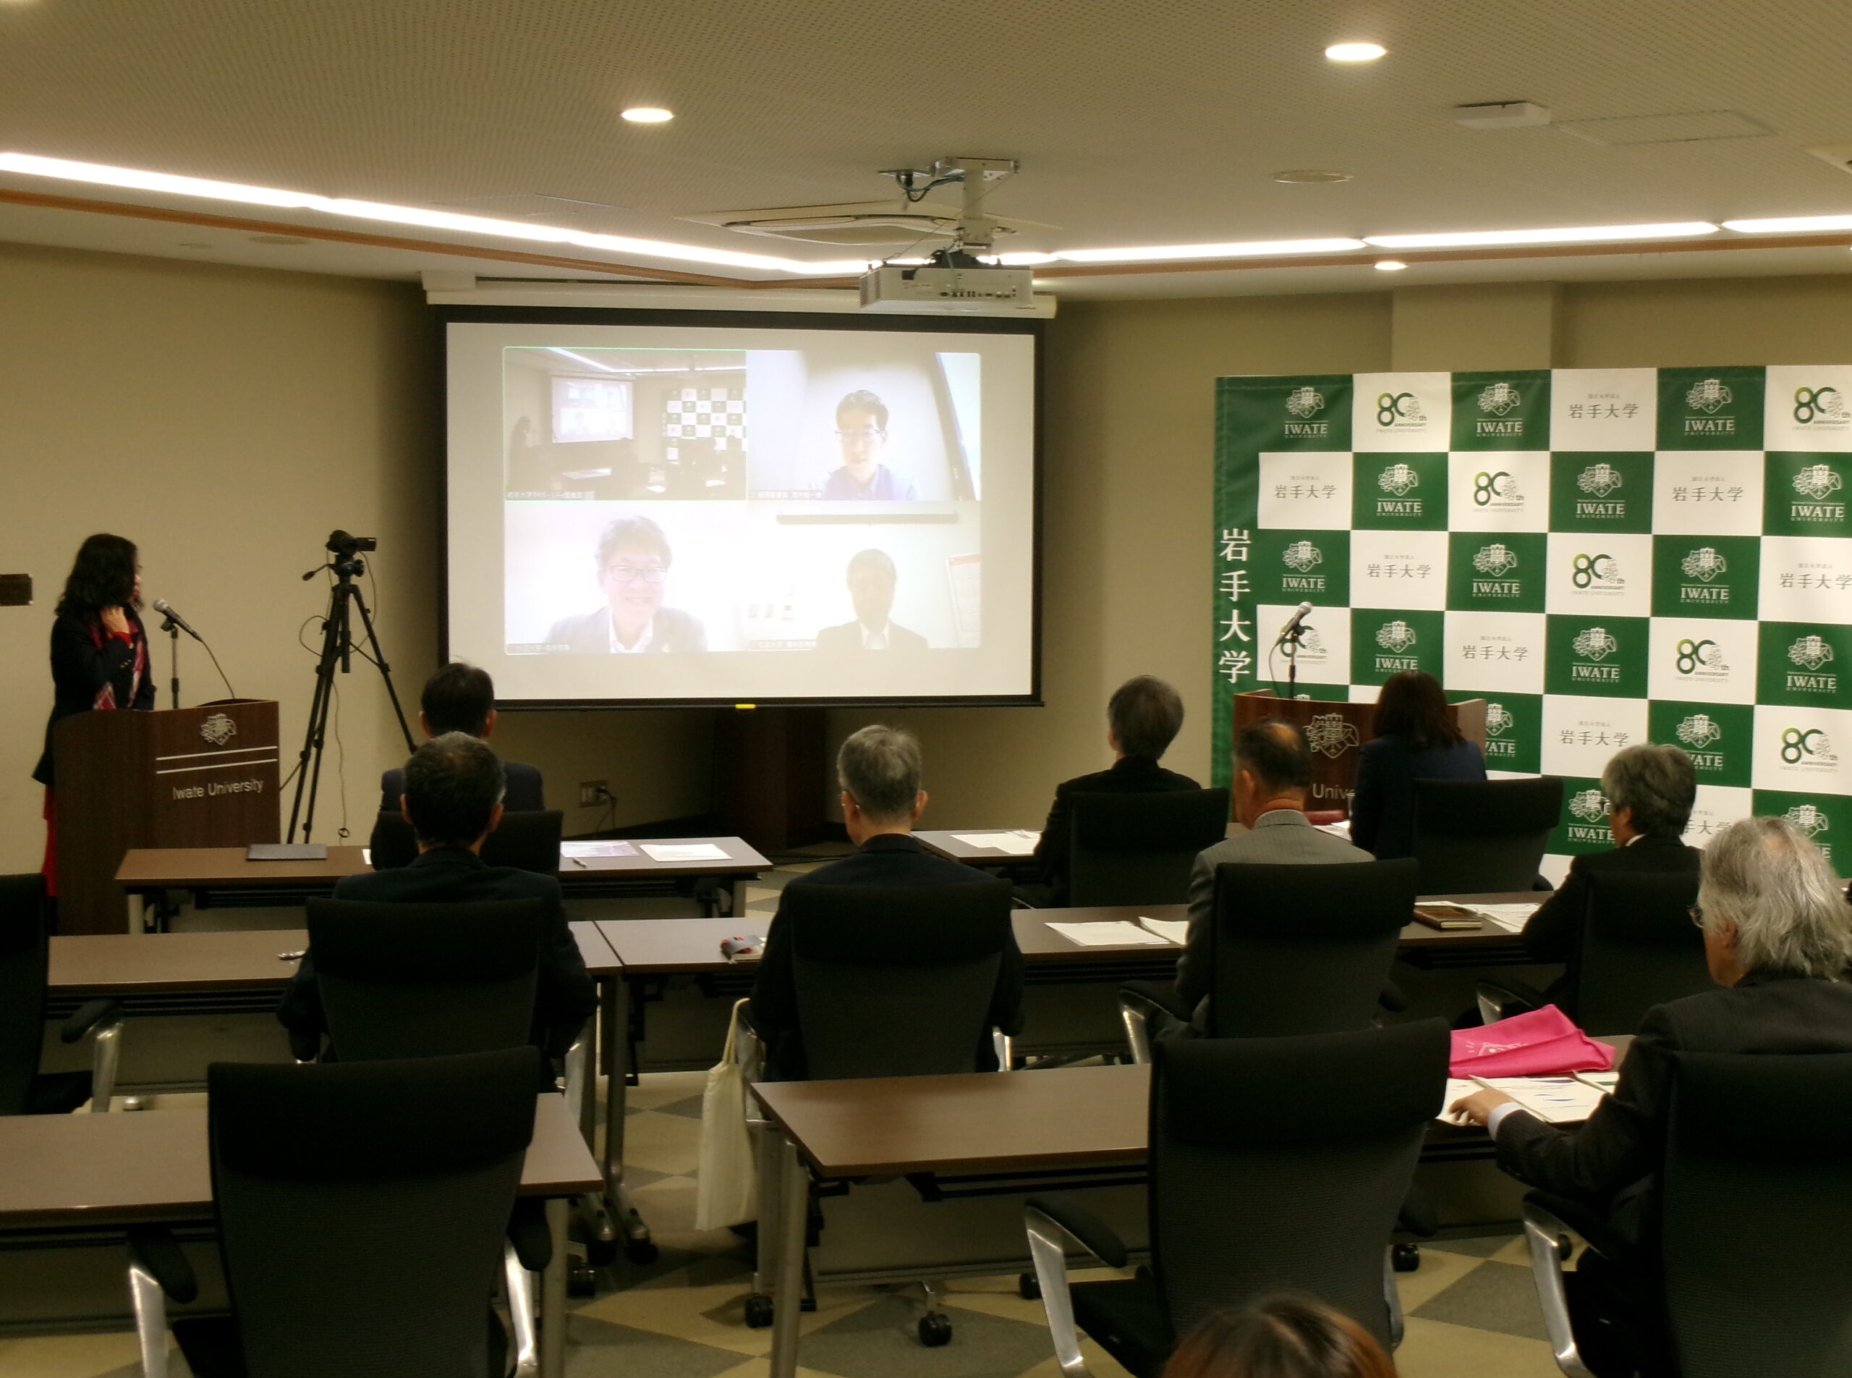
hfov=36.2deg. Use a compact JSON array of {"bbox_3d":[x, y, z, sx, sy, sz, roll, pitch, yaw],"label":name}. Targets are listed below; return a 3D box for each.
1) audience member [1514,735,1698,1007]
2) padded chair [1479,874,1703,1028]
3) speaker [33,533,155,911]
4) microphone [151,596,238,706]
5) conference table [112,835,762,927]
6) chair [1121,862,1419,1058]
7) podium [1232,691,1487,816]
[{"bbox_3d":[1.568,0.710,6.703,0.550,1.250,0.750,-1,4,-16],"label":"audience member"},{"bbox_3d":[1.623,0.844,6.625,0.660,0.970,0.660,-1,5,-11],"label":"padded chair"},{"bbox_3d":[-2.662,0.278,9.066,0.320,1.570,0.450,2,5,15],"label":"speaker"},{"bbox_3d":[-2.309,-0.111,8.899,0.260,0.360,0.150,4,6,32],"label":"microphone"},{"bbox_3d":[-1.351,0.824,8.001,1.780,0.700,0.600,-1,5,-12],"label":"conference table"},{"bbox_3d":[0.783,0.840,6.495,0.660,0.980,0.660,-1,6,-16],"label":"chair"},{"bbox_3d":[1.587,0.530,10.340,0.880,1.040,0.520,2,4,23],"label":"podium"}]

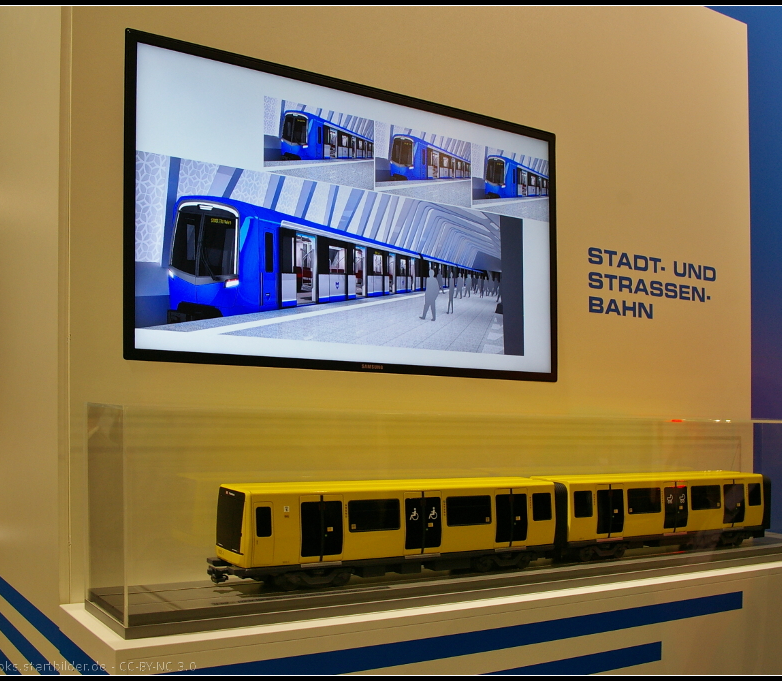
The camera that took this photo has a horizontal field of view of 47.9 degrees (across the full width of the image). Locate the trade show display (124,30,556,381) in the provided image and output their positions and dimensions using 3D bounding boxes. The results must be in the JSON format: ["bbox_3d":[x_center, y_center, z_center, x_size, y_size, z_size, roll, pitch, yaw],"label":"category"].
[{"bbox_3d":[-0.051,-0.232,1.868,1.037,0.604,0.050,4,-6,-32],"label":"trade show display"}]

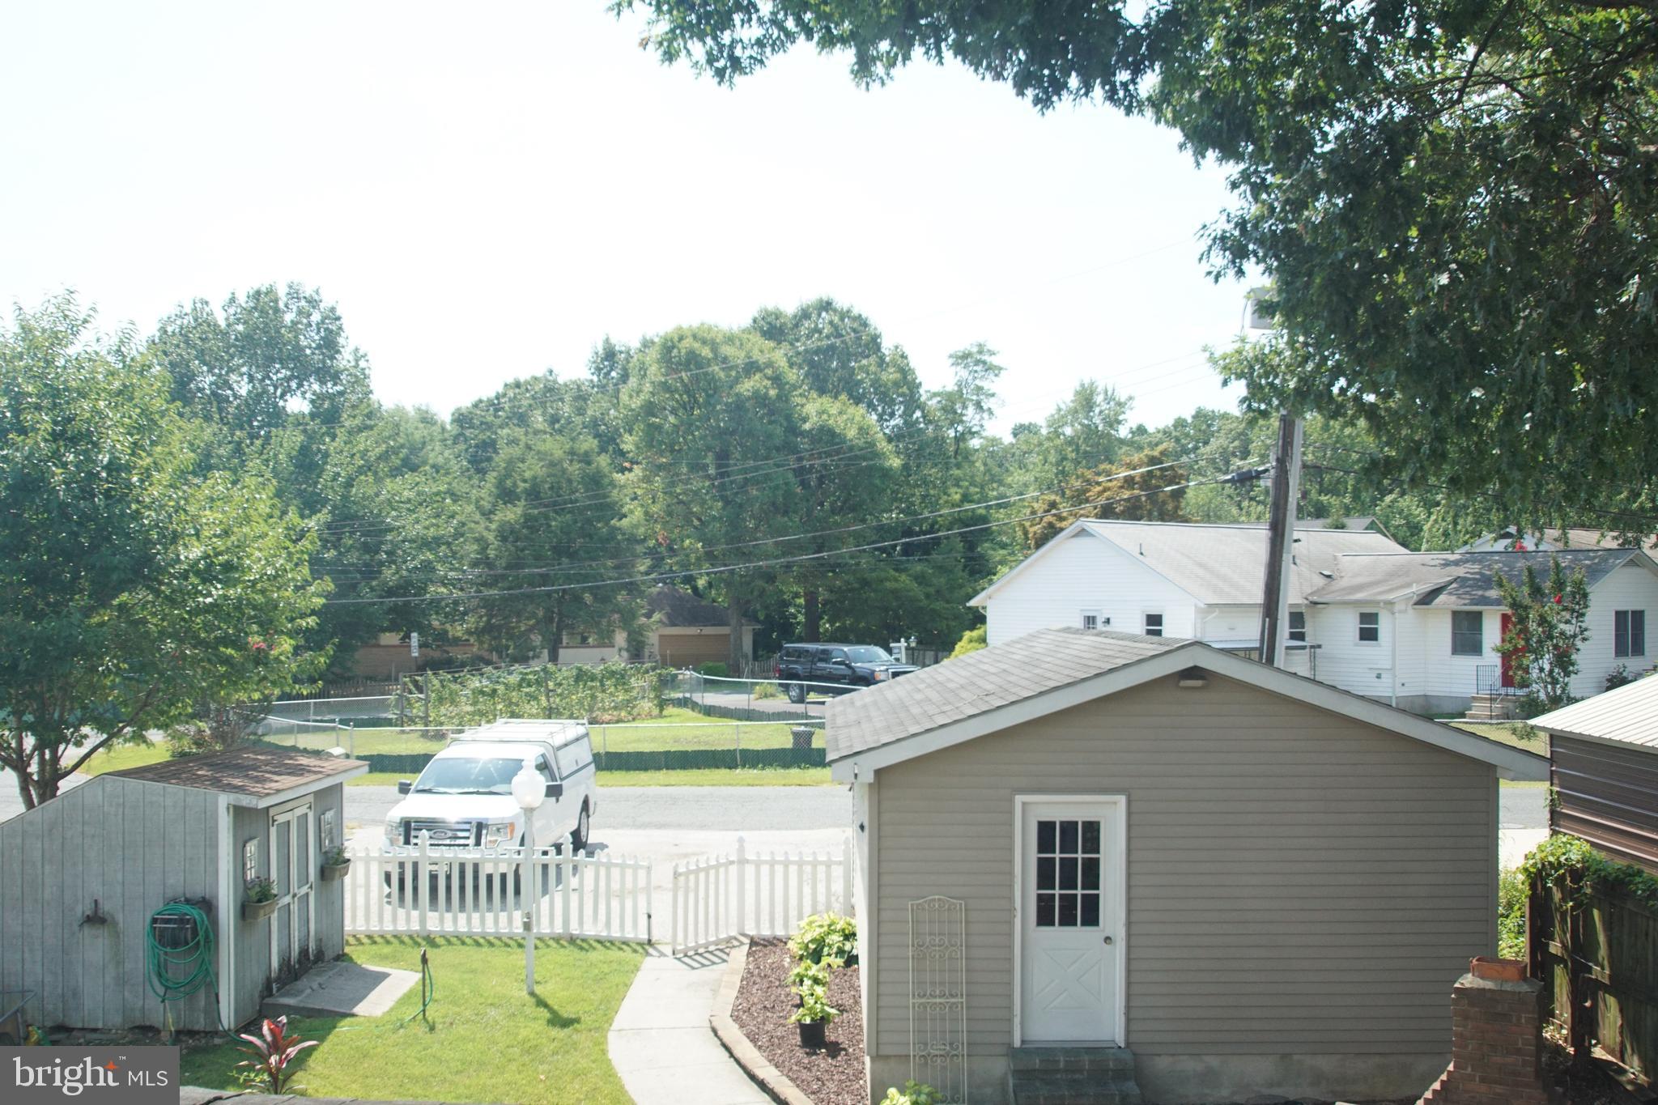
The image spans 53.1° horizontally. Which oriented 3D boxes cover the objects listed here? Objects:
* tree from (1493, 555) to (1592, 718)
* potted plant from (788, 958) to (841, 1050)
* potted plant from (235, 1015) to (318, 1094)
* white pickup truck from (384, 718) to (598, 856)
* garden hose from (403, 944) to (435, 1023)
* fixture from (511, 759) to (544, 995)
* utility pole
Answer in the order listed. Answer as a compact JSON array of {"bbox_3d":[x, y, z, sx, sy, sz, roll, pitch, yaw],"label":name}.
[{"bbox_3d":[18.500,2.270,43.000,2.500,4.500,2.400,0,-1,0],"label":"tree"},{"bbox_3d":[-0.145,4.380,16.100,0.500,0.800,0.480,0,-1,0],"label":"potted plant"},{"bbox_3d":[-4.770,4.370,14.300,0.680,0.750,0.640,0,-1,0],"label":"potted plant"},{"bbox_3d":[-5.110,3.880,25.950,2.060,2.060,5.750,0,-1,3],"label":"white pickup truck"},{"bbox_3d":[-4.190,4.420,16.900,0.320,0.780,0.220,0,-1,0],"label":"garden hose"},{"bbox_3d":[-3.250,3.505,17.900,0.370,2.550,0.370,0,-1,0],"label":"fixture"},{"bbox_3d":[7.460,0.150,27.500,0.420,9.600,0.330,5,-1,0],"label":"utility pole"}]

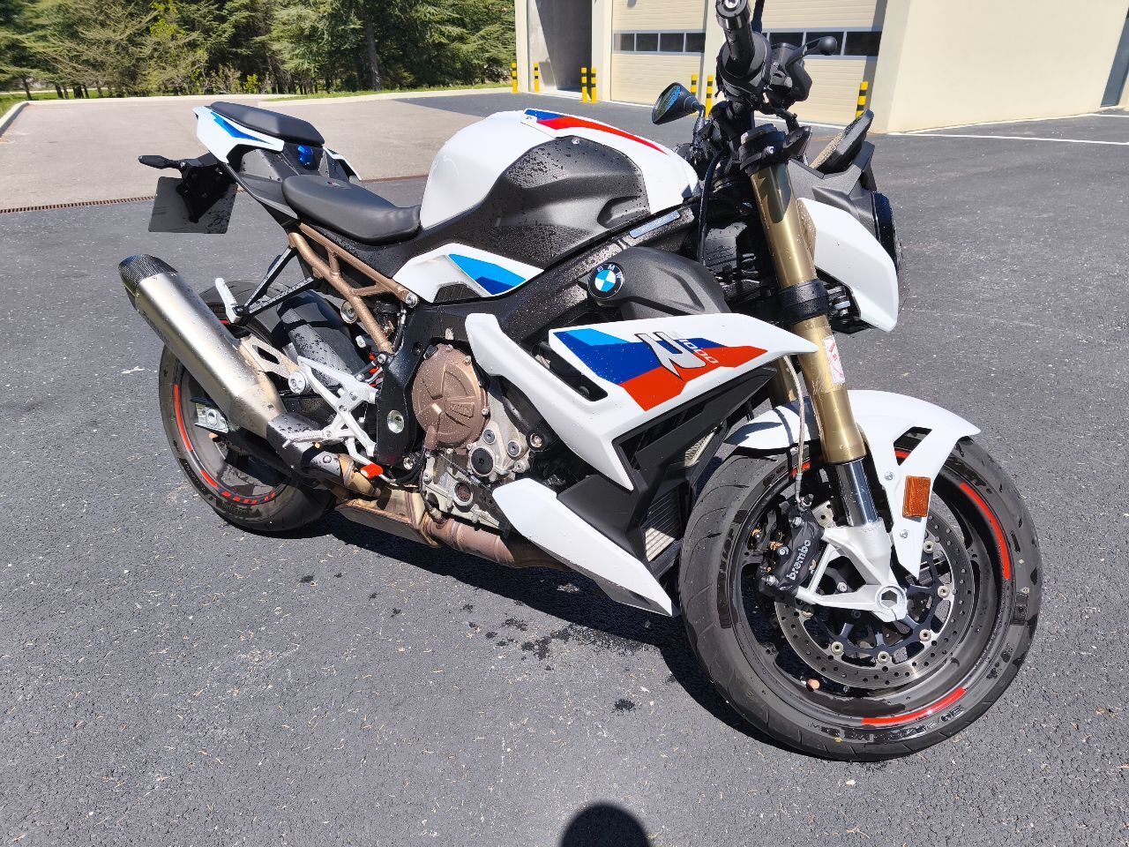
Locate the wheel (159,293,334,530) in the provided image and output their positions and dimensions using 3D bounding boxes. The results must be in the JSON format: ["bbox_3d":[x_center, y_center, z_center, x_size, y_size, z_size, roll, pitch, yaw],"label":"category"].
[{"bbox_3d":[-0.773,-0.040,1.920,0.641,0.641,0.190,13,18,28],"label":"wheel"}]

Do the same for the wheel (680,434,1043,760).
[{"bbox_3d":[0.495,0.266,1.272,0.600,0.600,0.125,-2,3,-1],"label":"wheel"}]

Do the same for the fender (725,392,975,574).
[{"bbox_3d":[0.485,0.089,1.261,0.430,0.295,0.190,-2,3,-1],"label":"fender"}]

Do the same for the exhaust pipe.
[{"bbox_3d":[-0.792,-0.160,1.669,0.470,0.115,0.115,47,25,5],"label":"exhaust pipe"}]

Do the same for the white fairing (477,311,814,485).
[{"bbox_3d":[0.068,-0.053,1.161,0.590,0.285,0.130,13,18,28],"label":"white fairing"}]

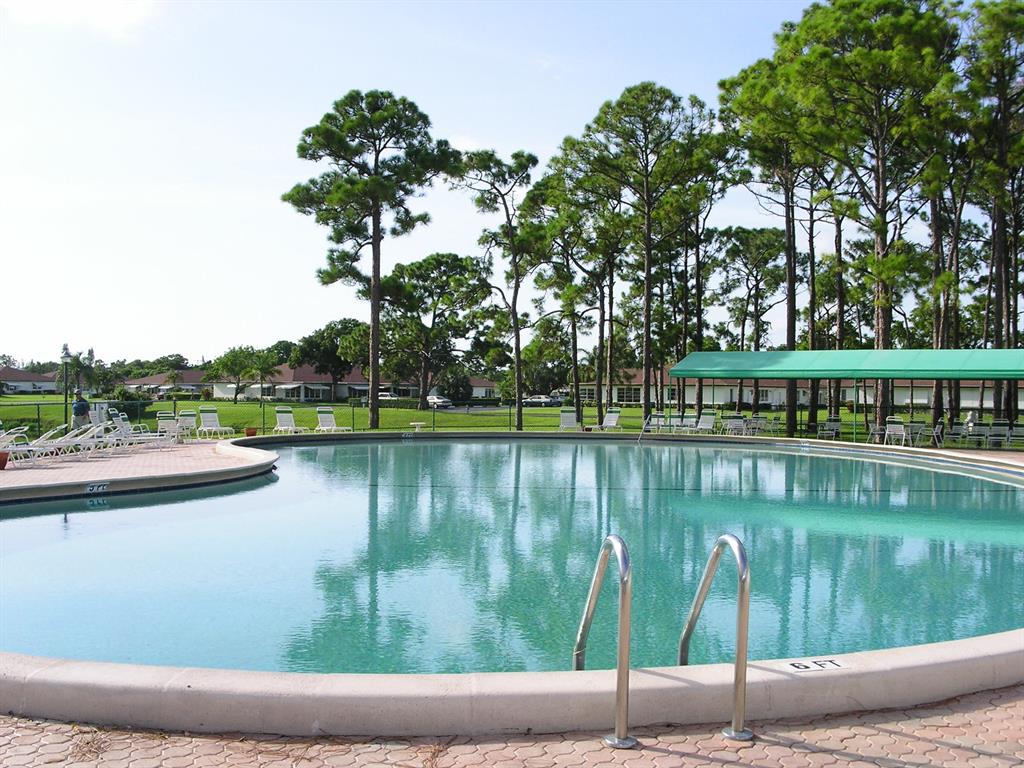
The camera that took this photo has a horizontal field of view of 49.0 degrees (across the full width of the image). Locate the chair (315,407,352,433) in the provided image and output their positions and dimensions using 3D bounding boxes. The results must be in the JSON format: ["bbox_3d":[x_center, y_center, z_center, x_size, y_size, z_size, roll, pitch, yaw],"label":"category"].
[{"bbox_3d":[-5.463,1.172,34.500,0.640,0.940,1.600,1,-1,-33],"label":"chair"}]

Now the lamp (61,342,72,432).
[{"bbox_3d":[-14.862,0.397,37.500,0.400,3.050,0.400,1,0,0],"label":"lamp"}]

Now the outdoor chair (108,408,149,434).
[{"bbox_3d":[-9.465,1.099,28.000,0.800,0.900,0.620,1,0,6],"label":"outdoor chair"}]

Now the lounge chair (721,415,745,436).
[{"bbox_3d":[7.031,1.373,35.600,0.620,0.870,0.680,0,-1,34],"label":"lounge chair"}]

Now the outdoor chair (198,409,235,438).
[{"bbox_3d":[-9.160,1.189,34.803,0.660,1.020,1.500,1,0,-35],"label":"outdoor chair"}]

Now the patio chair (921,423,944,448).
[{"bbox_3d":[11.876,1.378,31.900,0.680,0.870,0.600,0,-1,32],"label":"patio chair"}]

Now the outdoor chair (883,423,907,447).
[{"bbox_3d":[11.068,1.373,32.400,0.600,0.870,0.680,0,-1,33],"label":"outdoor chair"}]

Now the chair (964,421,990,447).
[{"bbox_3d":[13.600,1.430,32.803,0.600,0.830,0.660,0,0,36],"label":"chair"}]

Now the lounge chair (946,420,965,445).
[{"bbox_3d":[13.102,1.429,33.203,0.600,0.830,0.660,0,0,38],"label":"lounge chair"}]

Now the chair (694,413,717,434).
[{"bbox_3d":[7.073,1.378,41.503,0.660,0.960,1.500,0,0,31],"label":"chair"}]

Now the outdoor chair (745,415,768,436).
[{"bbox_3d":[8.729,1.446,40.203,0.600,0.830,0.660,0,-1,42],"label":"outdoor chair"}]

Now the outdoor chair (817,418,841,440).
[{"bbox_3d":[10.606,1.441,37.603,0.600,0.830,0.660,0,-1,40],"label":"outdoor chair"}]

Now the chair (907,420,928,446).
[{"bbox_3d":[12.337,1.471,34.200,0.600,0.870,0.680,1,0,14],"label":"chair"}]

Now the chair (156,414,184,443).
[{"bbox_3d":[-8.745,1.122,28.700,0.600,0.880,0.680,1,0,6],"label":"chair"}]

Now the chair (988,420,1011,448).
[{"bbox_3d":[14.025,1.430,32.403,0.600,0.830,0.660,0,0,33],"label":"chair"}]

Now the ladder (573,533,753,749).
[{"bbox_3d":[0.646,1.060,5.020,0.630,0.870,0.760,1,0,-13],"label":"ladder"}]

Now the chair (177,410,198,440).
[{"bbox_3d":[-9.696,1.222,33.603,0.630,0.930,0.800,0,0,-10],"label":"chair"}]

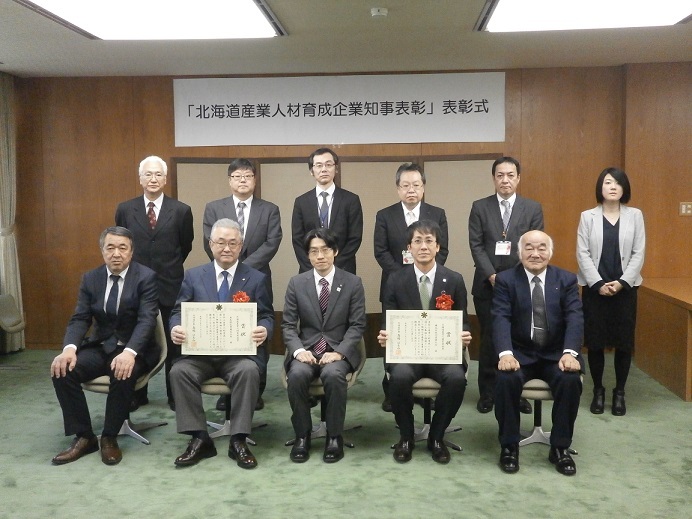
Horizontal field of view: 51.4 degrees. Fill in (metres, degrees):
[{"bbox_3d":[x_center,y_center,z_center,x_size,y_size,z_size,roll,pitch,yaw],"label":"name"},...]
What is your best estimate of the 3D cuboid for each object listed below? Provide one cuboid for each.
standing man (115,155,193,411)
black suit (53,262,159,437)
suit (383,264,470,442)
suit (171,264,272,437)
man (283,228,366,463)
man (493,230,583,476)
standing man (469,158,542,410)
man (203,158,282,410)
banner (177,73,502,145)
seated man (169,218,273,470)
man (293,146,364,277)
[{"bbox_3d":[-1.320,0.158,4.959,0.540,1.715,0.330,-1,5,-3],"label":"standing man"},{"bbox_3d":[-1.354,0.498,4.225,0.530,0.920,0.650,0,5,5],"label":"black suit"},{"bbox_3d":[0.478,0.493,4.273,0.500,0.940,0.670,0,5,3],"label":"suit"},{"bbox_3d":[-0.722,0.494,4.239,0.570,0.940,0.680,-1,5,-3],"label":"suit"},{"bbox_3d":[-0.127,0.446,4.255,0.500,1.245,0.800,0,5,2],"label":"man"},{"bbox_3d":[1.074,0.456,4.012,0.540,1.240,0.750,0,5,10],"label":"man"},{"bbox_3d":[1.082,0.158,4.850,0.530,1.695,0.320,0,5,9],"label":"standing man"},{"bbox_3d":[-0.705,0.162,4.950,0.520,1.690,0.340,-1,5,-5],"label":"man"},{"bbox_3d":[-0.074,-1.357,6.543,3.012,0.610,0.020,0,5,3],"label":"banner"},{"bbox_3d":[-0.713,0.429,4.187,0.580,1.300,0.810,-1,5,-3],"label":"seated man"},{"bbox_3d":[-0.133,0.131,4.928,0.510,1.755,0.310,0,5,4],"label":"man"}]

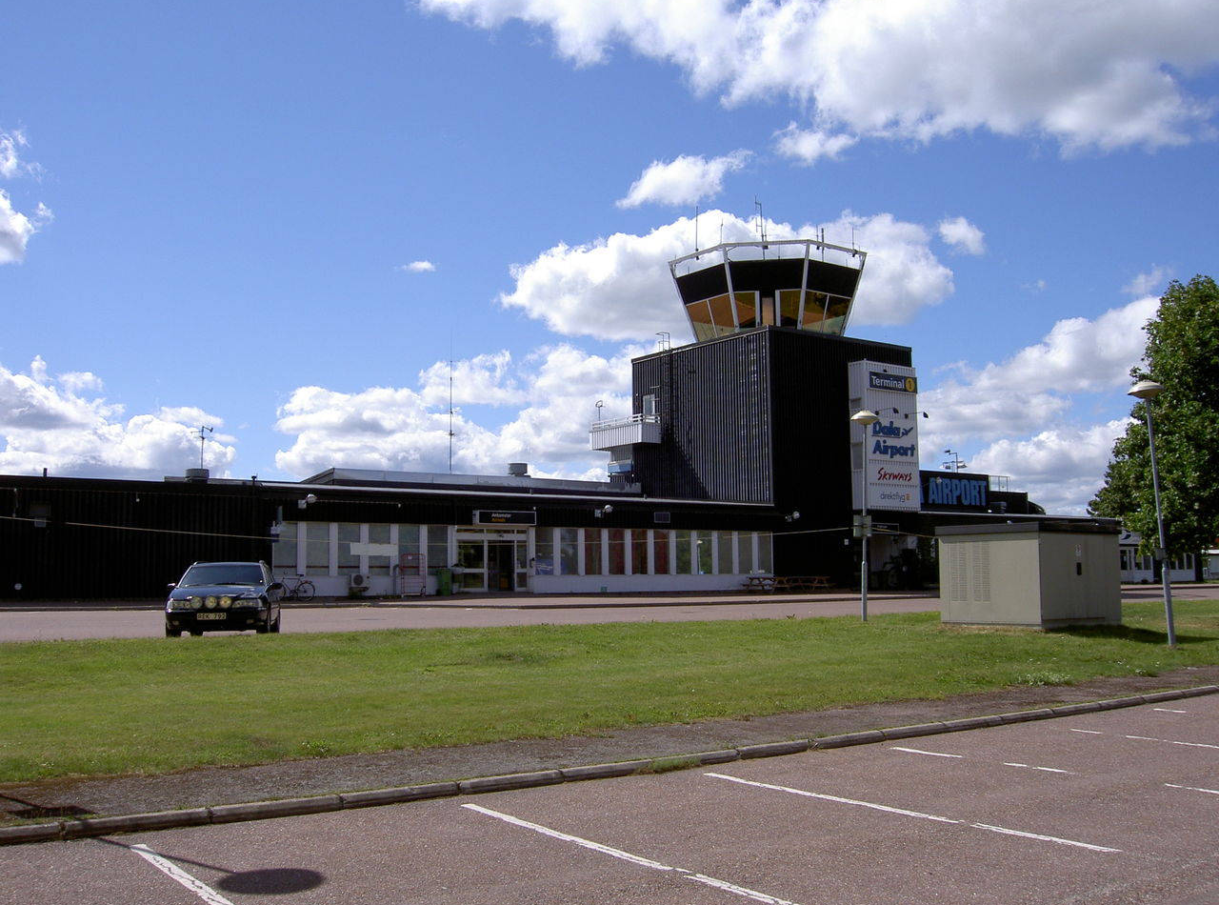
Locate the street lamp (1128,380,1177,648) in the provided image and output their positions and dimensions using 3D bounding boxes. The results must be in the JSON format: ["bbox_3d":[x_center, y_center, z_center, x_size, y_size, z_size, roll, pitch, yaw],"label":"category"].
[{"bbox_3d":[10.406,1.141,22.668,0.640,5.040,0.640,2,-8,-37],"label":"street lamp"}]

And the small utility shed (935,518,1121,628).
[{"bbox_3d":[9.463,2.758,26.938,3.200,2.220,2.630,4,-8,-37],"label":"small utility shed"}]

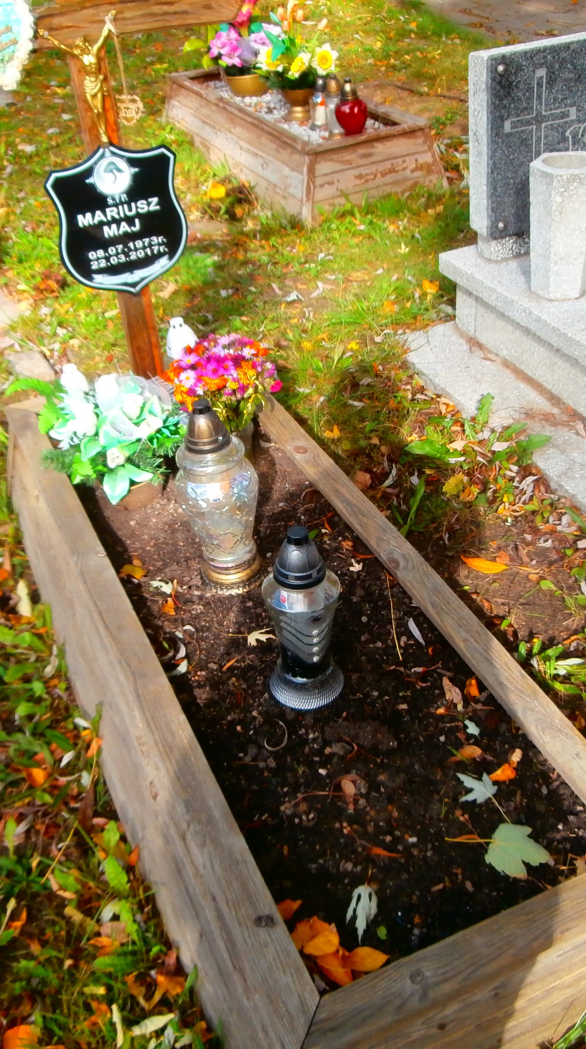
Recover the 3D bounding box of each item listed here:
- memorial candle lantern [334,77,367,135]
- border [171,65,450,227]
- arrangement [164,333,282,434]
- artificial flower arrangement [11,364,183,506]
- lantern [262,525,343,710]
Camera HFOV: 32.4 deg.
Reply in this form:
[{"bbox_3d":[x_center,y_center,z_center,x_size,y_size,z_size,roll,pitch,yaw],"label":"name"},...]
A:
[{"bbox_3d":[0.258,-1.835,4.428,0.139,0.217,0.117,-17,35,-14],"label":"memorial candle lantern"},{"bbox_3d":[-0.056,-1.989,5.068,0.632,0.293,2.213,-17,35,-14],"label":"border"},{"bbox_3d":[-0.147,-0.326,2.313,0.265,0.245,0.245,-5,34,3],"label":"arrangement"},{"bbox_3d":[-0.427,-0.202,2.259,0.367,0.265,0.316,-18,35,-15],"label":"artificial flower arrangement"},{"bbox_3d":[0.017,0.143,1.670,0.129,0.328,0.129,-2,34,1],"label":"lantern"}]

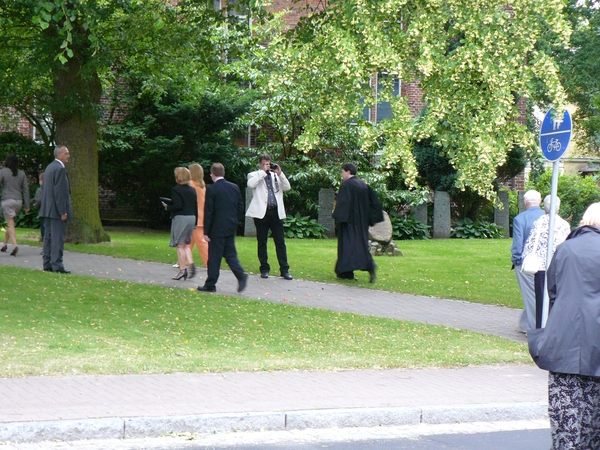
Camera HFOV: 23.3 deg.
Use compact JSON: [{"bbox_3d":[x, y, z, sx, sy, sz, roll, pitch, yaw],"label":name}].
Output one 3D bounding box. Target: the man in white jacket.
[{"bbox_3d":[-0.445,-0.120,20.900,0.640,1.790,0.450,0,3,-18],"label":"man in white jacket"}]

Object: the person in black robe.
[{"bbox_3d":[0.837,-0.036,21.200,0.660,1.718,0.620,2,3,30],"label":"person in black robe"}]

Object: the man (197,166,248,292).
[{"bbox_3d":[-1.059,0.034,19.900,0.650,1.763,0.560,3,4,42],"label":"man"}]

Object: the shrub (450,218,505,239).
[{"bbox_3d":[3.531,0.074,28.800,1.080,0.405,0.900,1,3,0],"label":"shrub"}]

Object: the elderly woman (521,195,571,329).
[{"bbox_3d":[2.788,0.442,16.500,0.560,1.575,0.380,0,3,-20],"label":"elderly woman"}]

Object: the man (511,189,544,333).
[{"bbox_3d":[2.644,0.416,16.700,0.540,1.657,0.450,0,3,-23],"label":"man"}]

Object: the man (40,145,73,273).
[{"bbox_3d":[-3.512,-0.227,21.000,0.360,1.839,0.520,0,3,-22],"label":"man"}]

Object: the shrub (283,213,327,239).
[{"bbox_3d":[0.049,0.015,28.800,0.980,0.524,0.850,1,3,0],"label":"shrub"}]

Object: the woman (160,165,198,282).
[{"bbox_3d":[-1.707,-0.021,20.800,0.480,1.614,0.450,3,4,42],"label":"woman"}]

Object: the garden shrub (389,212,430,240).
[{"bbox_3d":[2.146,0.025,28.800,0.880,0.544,0.800,1,3,0],"label":"garden shrub"}]

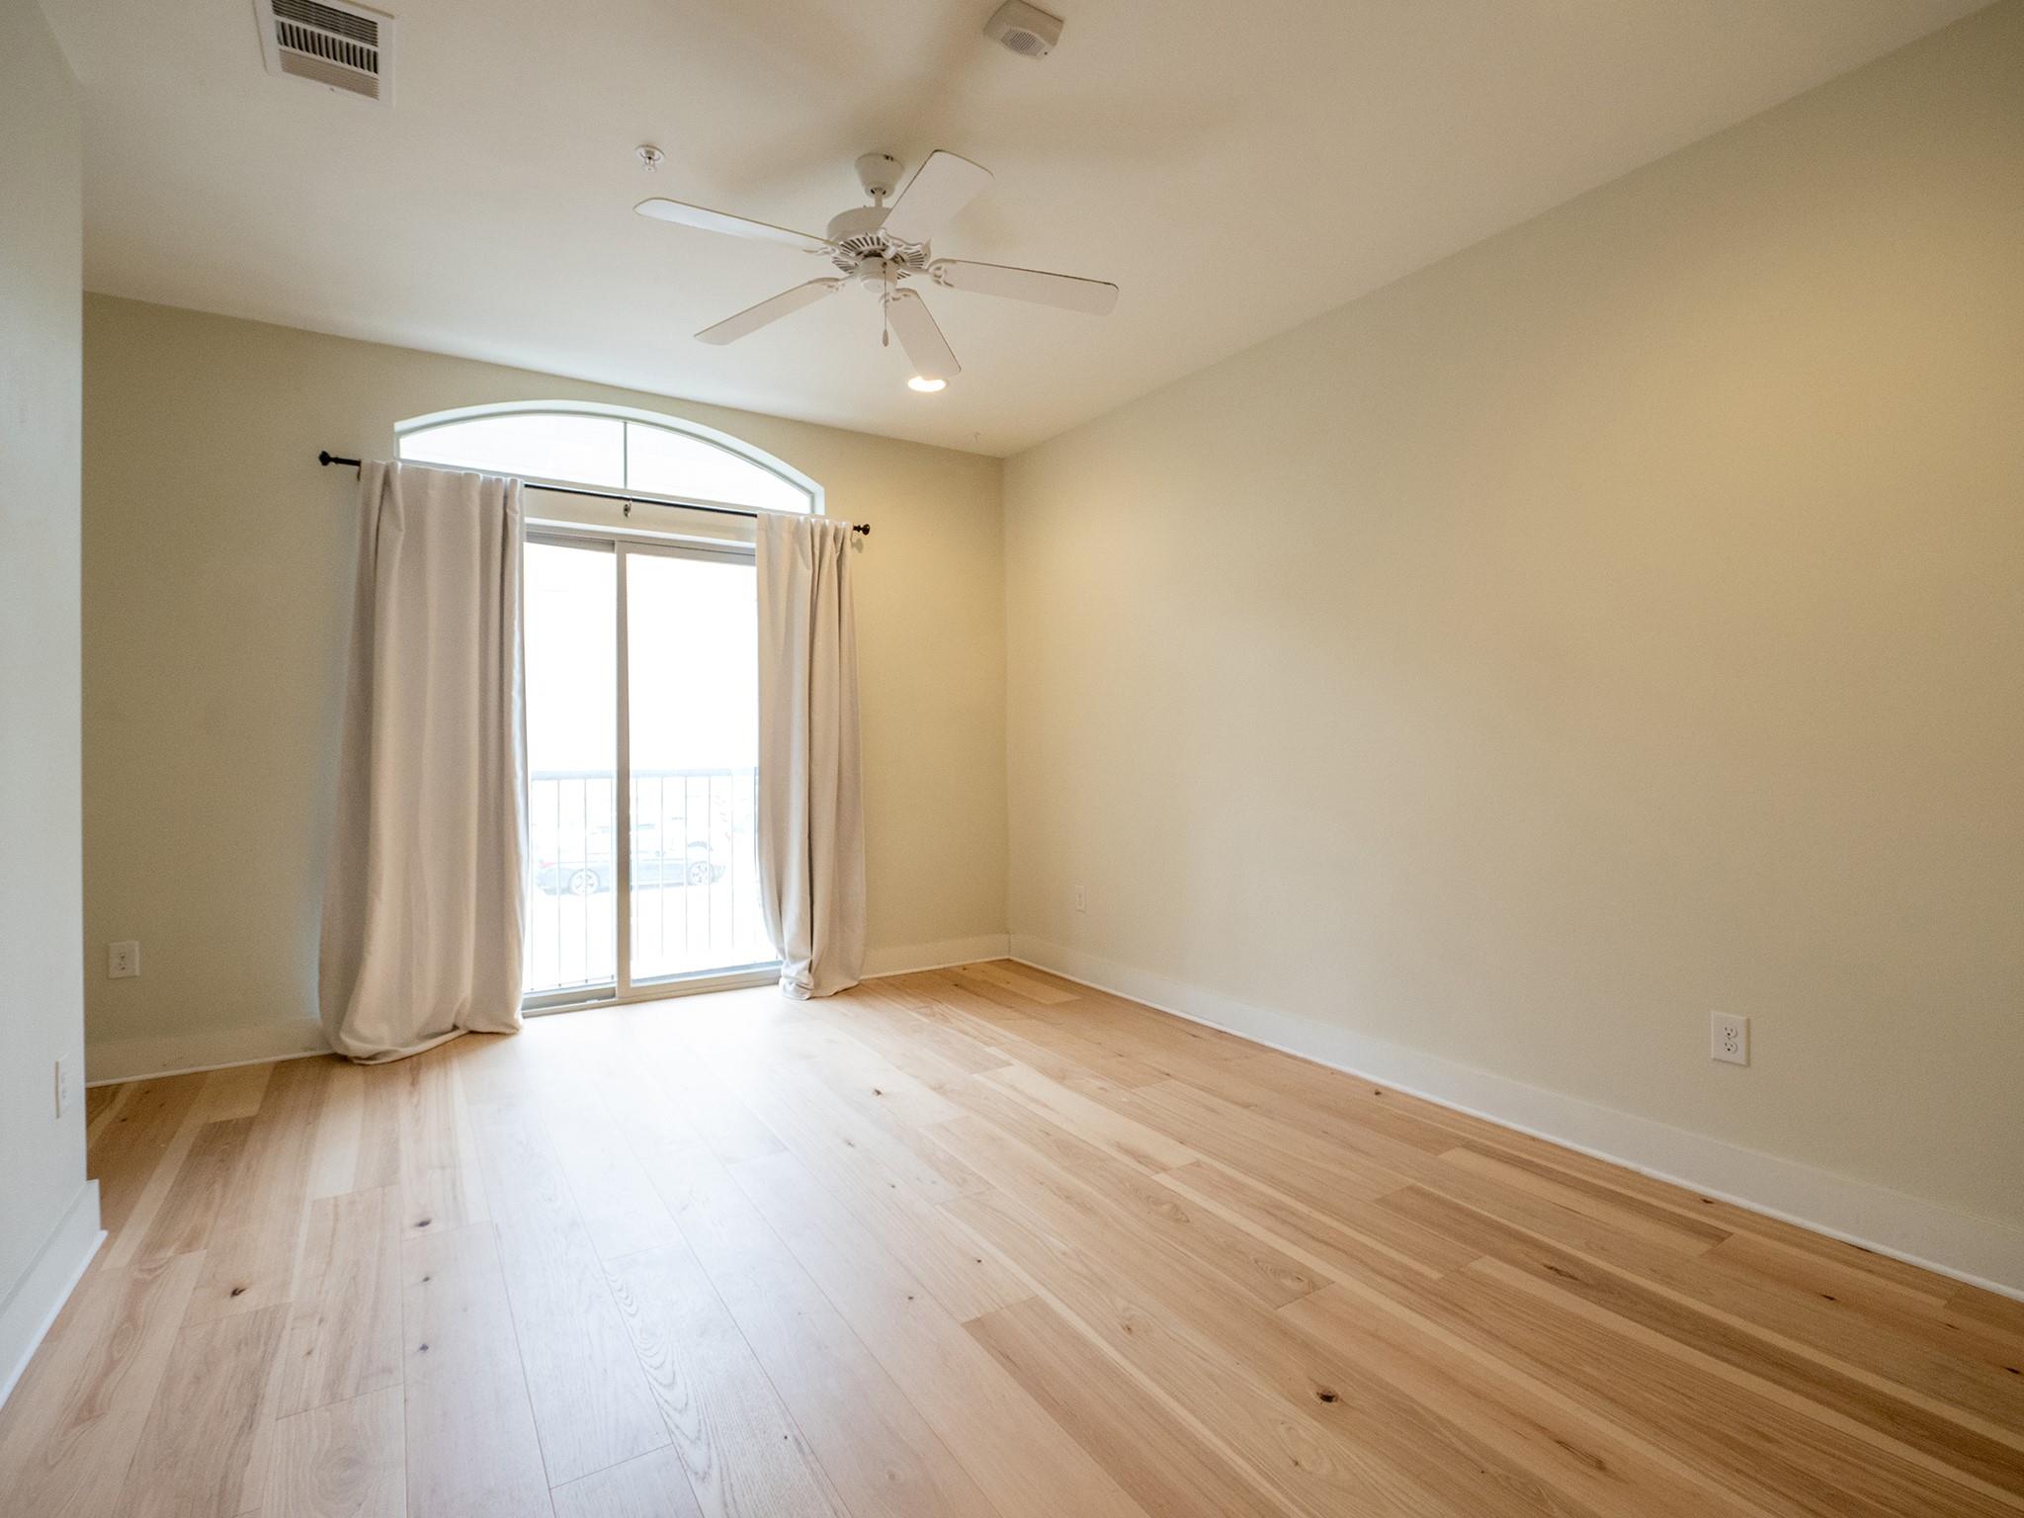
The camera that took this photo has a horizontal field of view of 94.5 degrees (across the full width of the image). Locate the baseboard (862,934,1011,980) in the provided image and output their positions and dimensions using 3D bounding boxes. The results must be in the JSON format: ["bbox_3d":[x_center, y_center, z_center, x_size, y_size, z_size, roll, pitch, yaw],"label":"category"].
[{"bbox_3d":[-0.400,1.032,4.925,0.929,0.140,0.026,0,1,-33],"label":"baseboard"}]

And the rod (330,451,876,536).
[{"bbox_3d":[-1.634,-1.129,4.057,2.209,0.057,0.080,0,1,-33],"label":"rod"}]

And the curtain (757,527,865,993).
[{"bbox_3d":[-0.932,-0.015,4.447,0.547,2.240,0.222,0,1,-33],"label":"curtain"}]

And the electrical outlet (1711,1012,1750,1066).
[{"bbox_3d":[1.837,0.719,2.392,0.008,0.123,0.077,0,1,-33],"label":"electrical outlet"}]

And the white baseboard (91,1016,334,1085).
[{"bbox_3d":[-2.868,1.041,3.352,0.752,0.140,0.026,0,1,-33],"label":"white baseboard"}]

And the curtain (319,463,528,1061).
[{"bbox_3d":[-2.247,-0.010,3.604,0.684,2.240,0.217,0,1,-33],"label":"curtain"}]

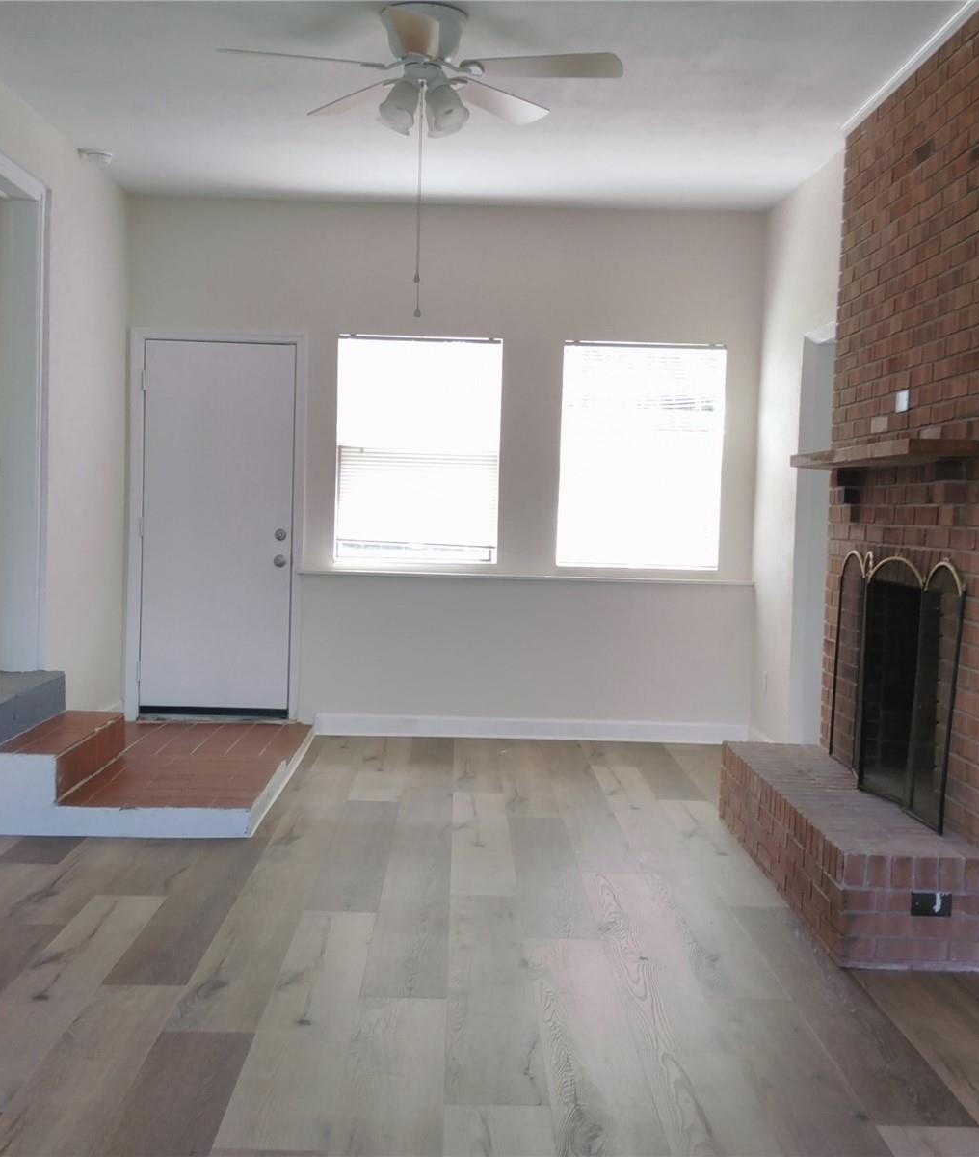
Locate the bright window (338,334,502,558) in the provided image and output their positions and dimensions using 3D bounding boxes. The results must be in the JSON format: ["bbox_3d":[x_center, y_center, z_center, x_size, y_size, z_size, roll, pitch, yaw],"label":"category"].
[{"bbox_3d":[-0.388,-0.699,6.864,0.892,1.228,0.100,1,4,-1],"label":"bright window"}]

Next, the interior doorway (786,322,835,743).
[{"bbox_3d":[1.540,-0.074,5.658,0.100,2.156,0.794,1,4,-1],"label":"interior doorway"}]

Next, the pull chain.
[{"bbox_3d":[-0.227,-1.201,4.062,0.030,0.699,0.030,1,4,-1],"label":"pull chain"}]

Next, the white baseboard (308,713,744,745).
[{"bbox_3d":[0.245,0.838,6.922,2.398,0.112,0.016,1,4,-1],"label":"white baseboard"}]

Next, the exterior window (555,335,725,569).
[{"bbox_3d":[0.836,-0.671,6.892,0.891,1.224,0.100,1,4,-1],"label":"exterior window"}]

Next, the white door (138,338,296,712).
[{"bbox_3d":[-1.487,-0.263,6.846,0.820,2.032,0.050,1,4,-1],"label":"white door"}]

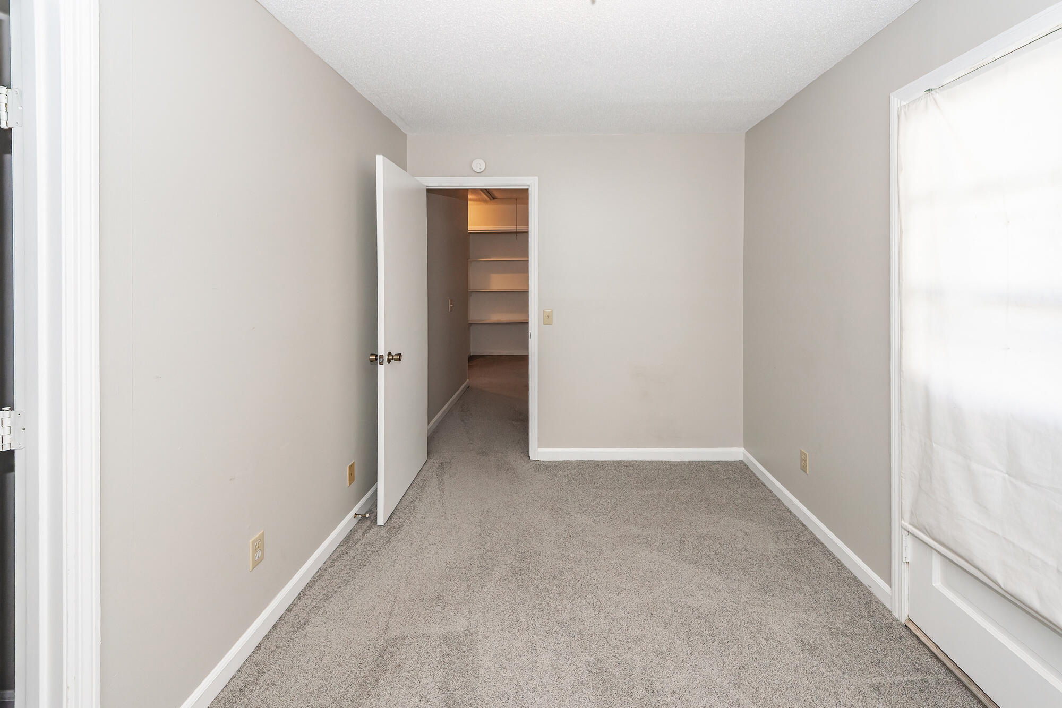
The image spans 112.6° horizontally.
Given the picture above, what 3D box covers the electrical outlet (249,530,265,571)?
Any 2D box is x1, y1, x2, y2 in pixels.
[{"bbox_3d":[-1.048,0.755,1.355,0.008,0.115,0.069,0,4,5],"label":"electrical outlet"}]

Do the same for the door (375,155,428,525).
[{"bbox_3d":[-0.811,-0.160,2.300,0.038,2.030,0.735,0,4,3],"label":"door"}]

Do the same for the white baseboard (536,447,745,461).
[{"bbox_3d":[0.817,0.747,2.630,1.540,0.095,0.018,0,4,0],"label":"white baseboard"}]

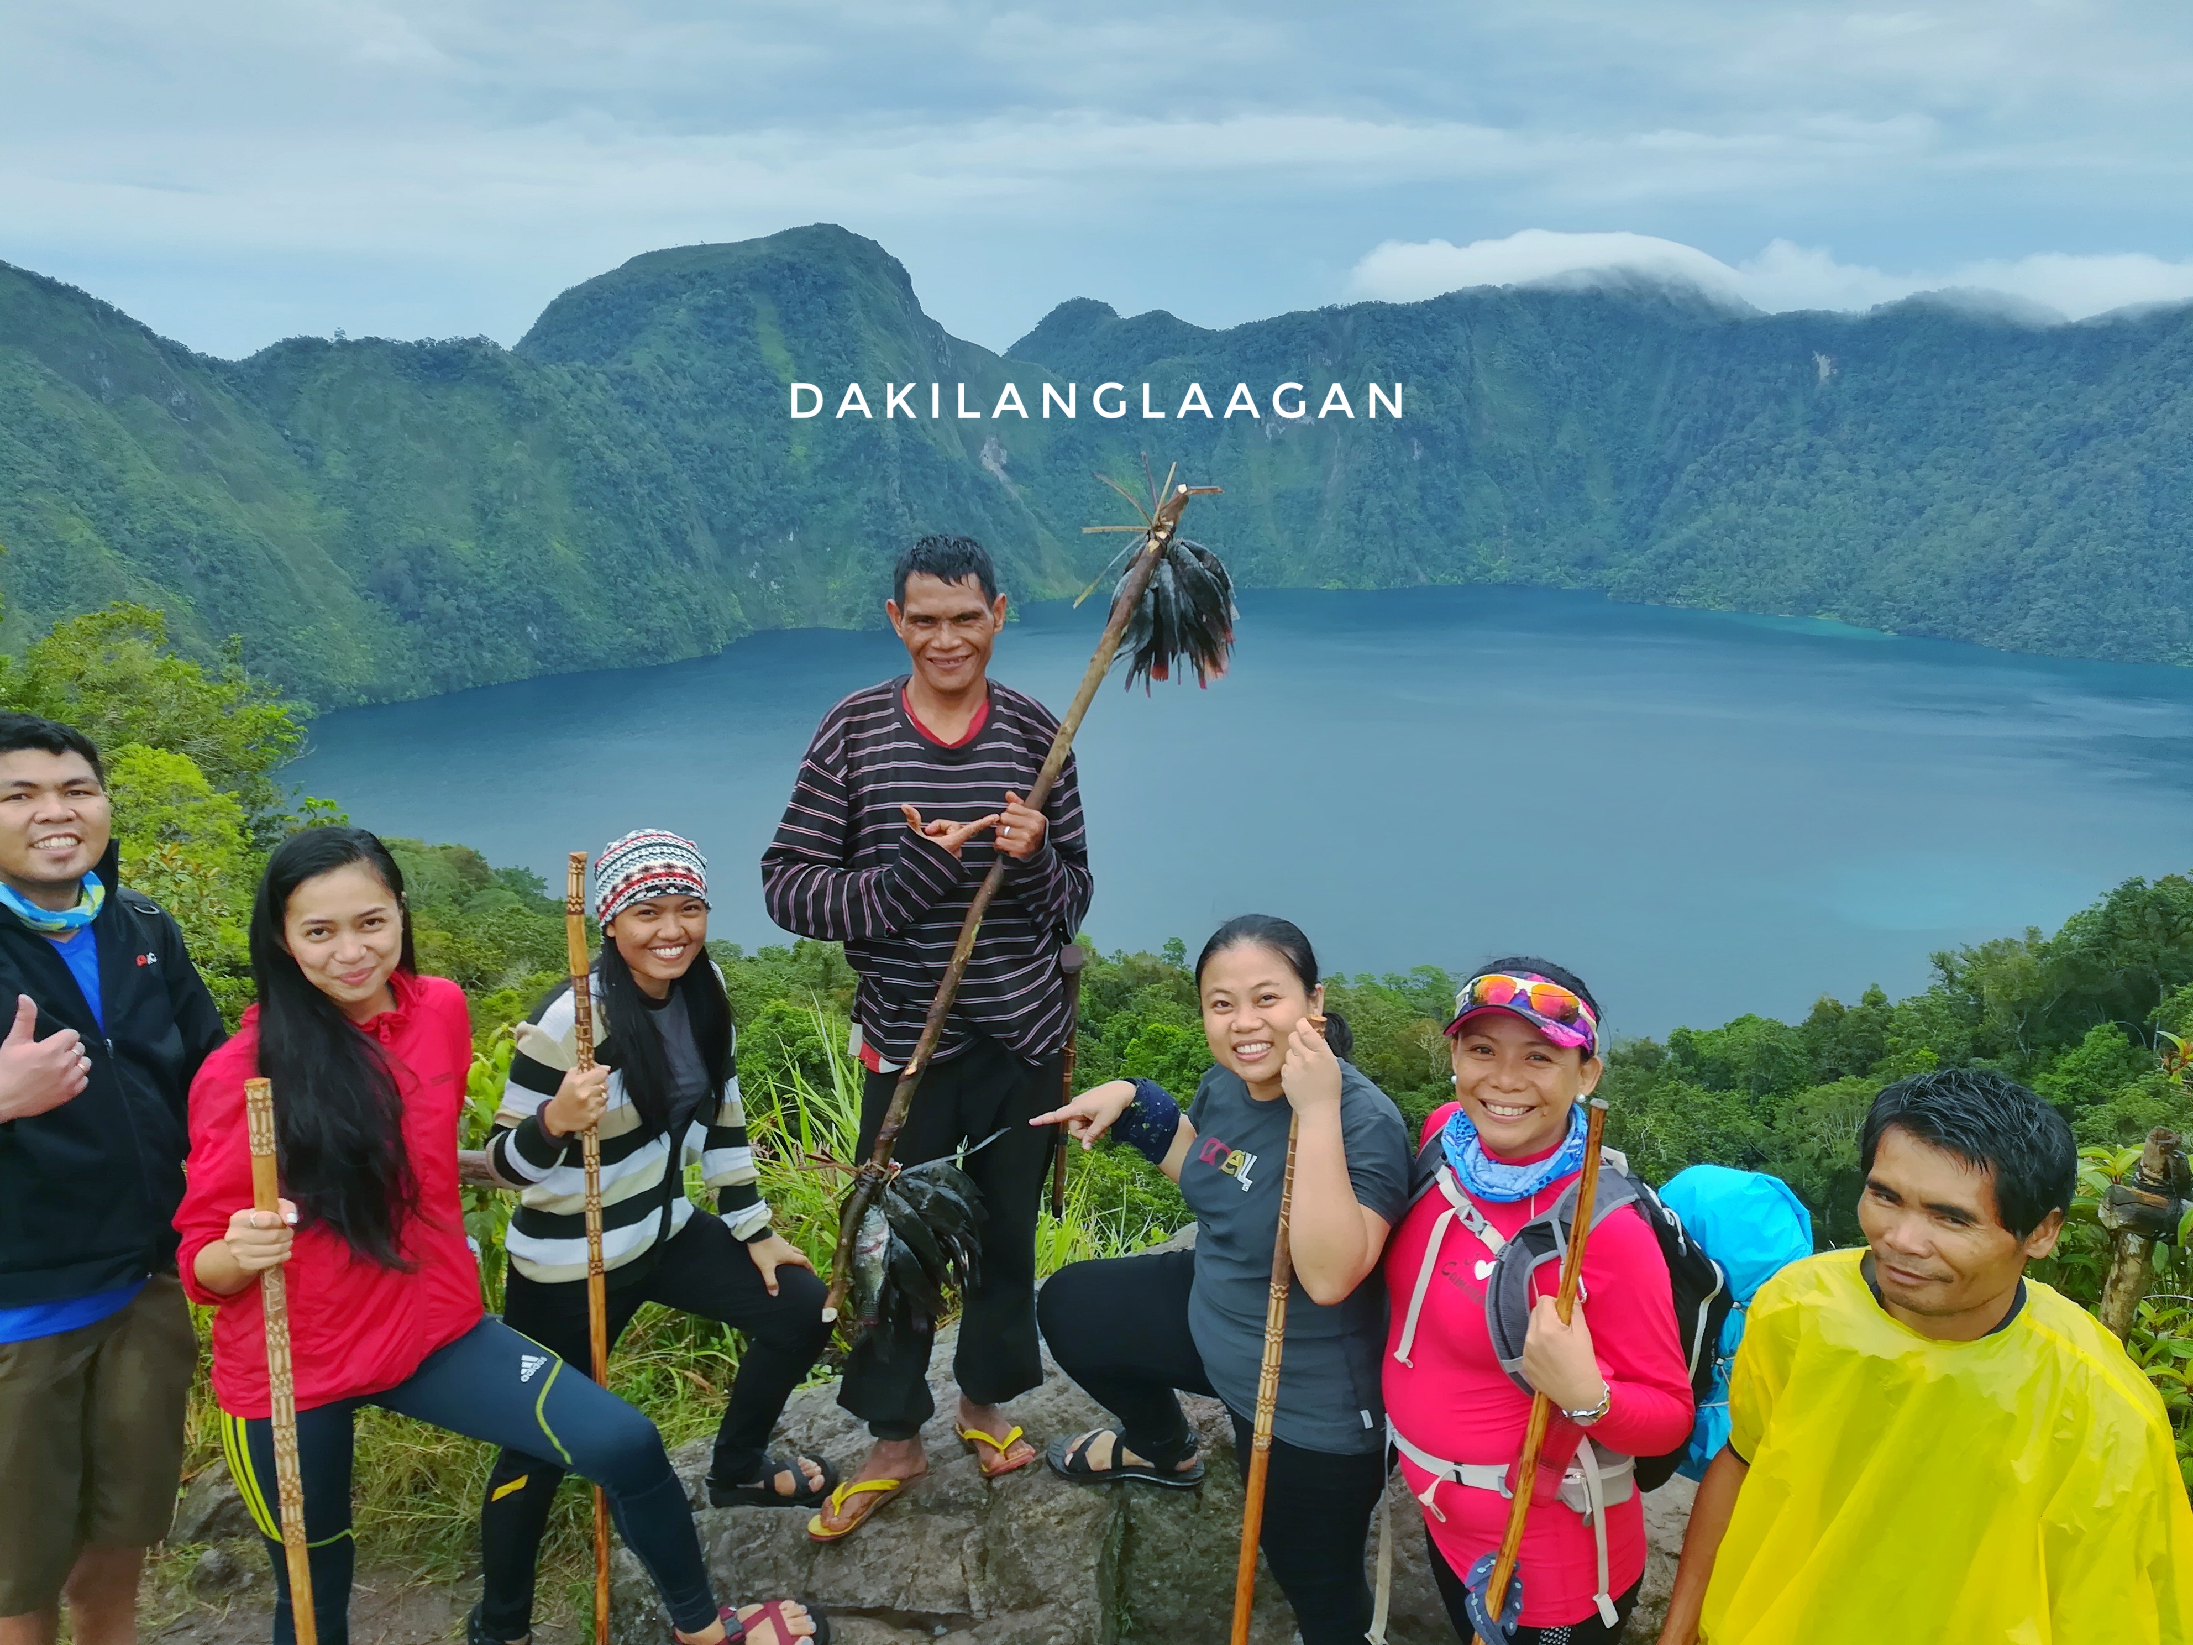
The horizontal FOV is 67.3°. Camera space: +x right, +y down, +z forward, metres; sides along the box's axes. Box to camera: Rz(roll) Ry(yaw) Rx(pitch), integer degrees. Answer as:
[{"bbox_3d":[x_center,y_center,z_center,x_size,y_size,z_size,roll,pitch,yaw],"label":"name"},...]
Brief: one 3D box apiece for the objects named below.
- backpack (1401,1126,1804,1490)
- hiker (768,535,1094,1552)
[{"bbox_3d":[0.644,0.600,2.098,0.460,0.530,0.370,-12,19,-40],"label":"backpack"},{"bbox_3d":[-0.250,0.361,2.584,0.520,1.630,0.420,-1,14,-4],"label":"hiker"}]

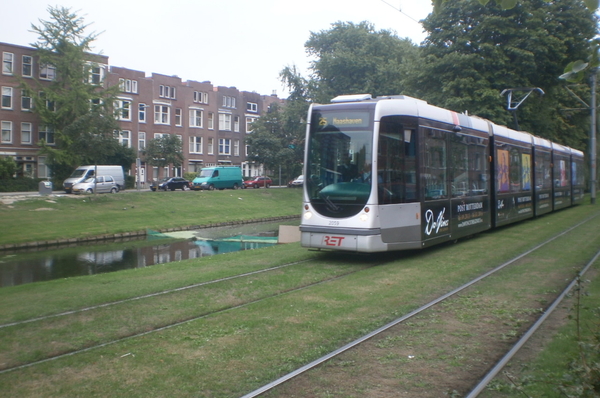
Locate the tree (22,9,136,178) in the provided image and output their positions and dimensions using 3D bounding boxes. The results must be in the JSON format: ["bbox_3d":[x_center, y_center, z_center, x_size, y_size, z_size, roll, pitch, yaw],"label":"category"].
[{"bbox_3d":[-20.411,-9.215,57.500,9.800,17.000,9.000,2,3,31],"label":"tree"}]

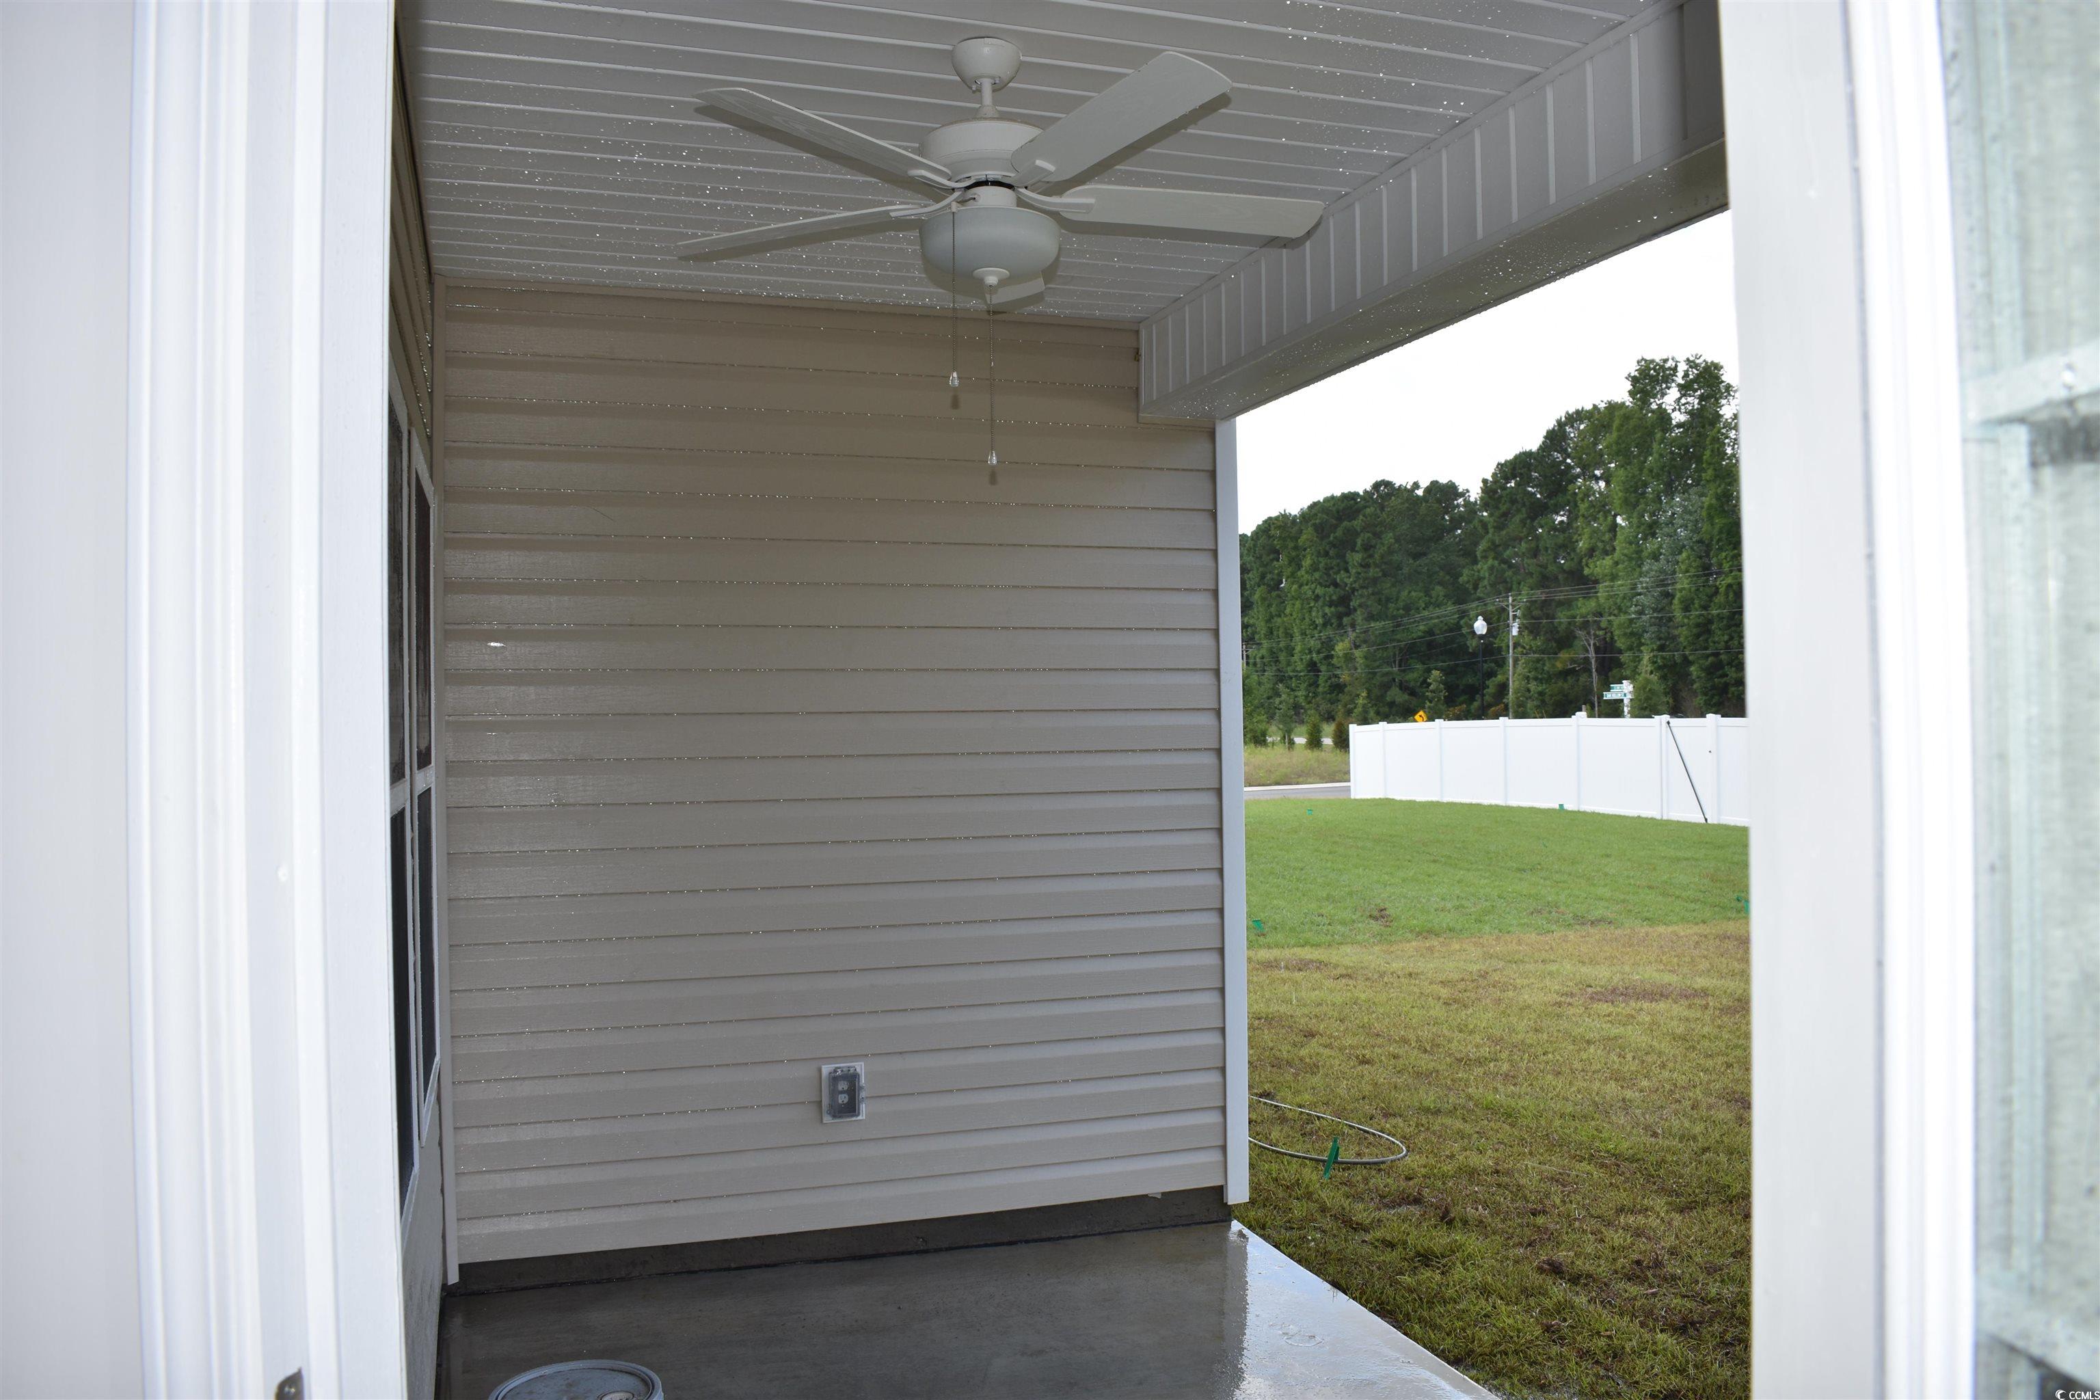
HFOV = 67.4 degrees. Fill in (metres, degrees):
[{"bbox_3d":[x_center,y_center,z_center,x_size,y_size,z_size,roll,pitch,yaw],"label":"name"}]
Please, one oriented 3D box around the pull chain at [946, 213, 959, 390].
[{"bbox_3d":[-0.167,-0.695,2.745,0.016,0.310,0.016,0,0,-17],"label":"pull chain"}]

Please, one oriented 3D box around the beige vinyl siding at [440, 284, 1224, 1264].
[{"bbox_3d":[-0.575,0.201,4.710,2.340,2.735,0.050,0,0,-17],"label":"beige vinyl siding"}]

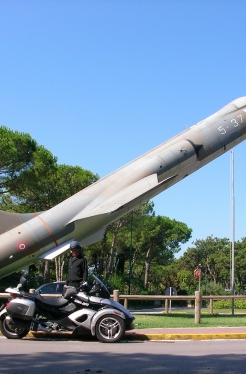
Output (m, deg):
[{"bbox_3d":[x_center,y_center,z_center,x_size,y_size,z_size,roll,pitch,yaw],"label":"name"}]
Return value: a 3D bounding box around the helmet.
[{"bbox_3d":[-0.945,1.214,11.150,0.240,0.220,0.280,-2,-8,22],"label":"helmet"}]

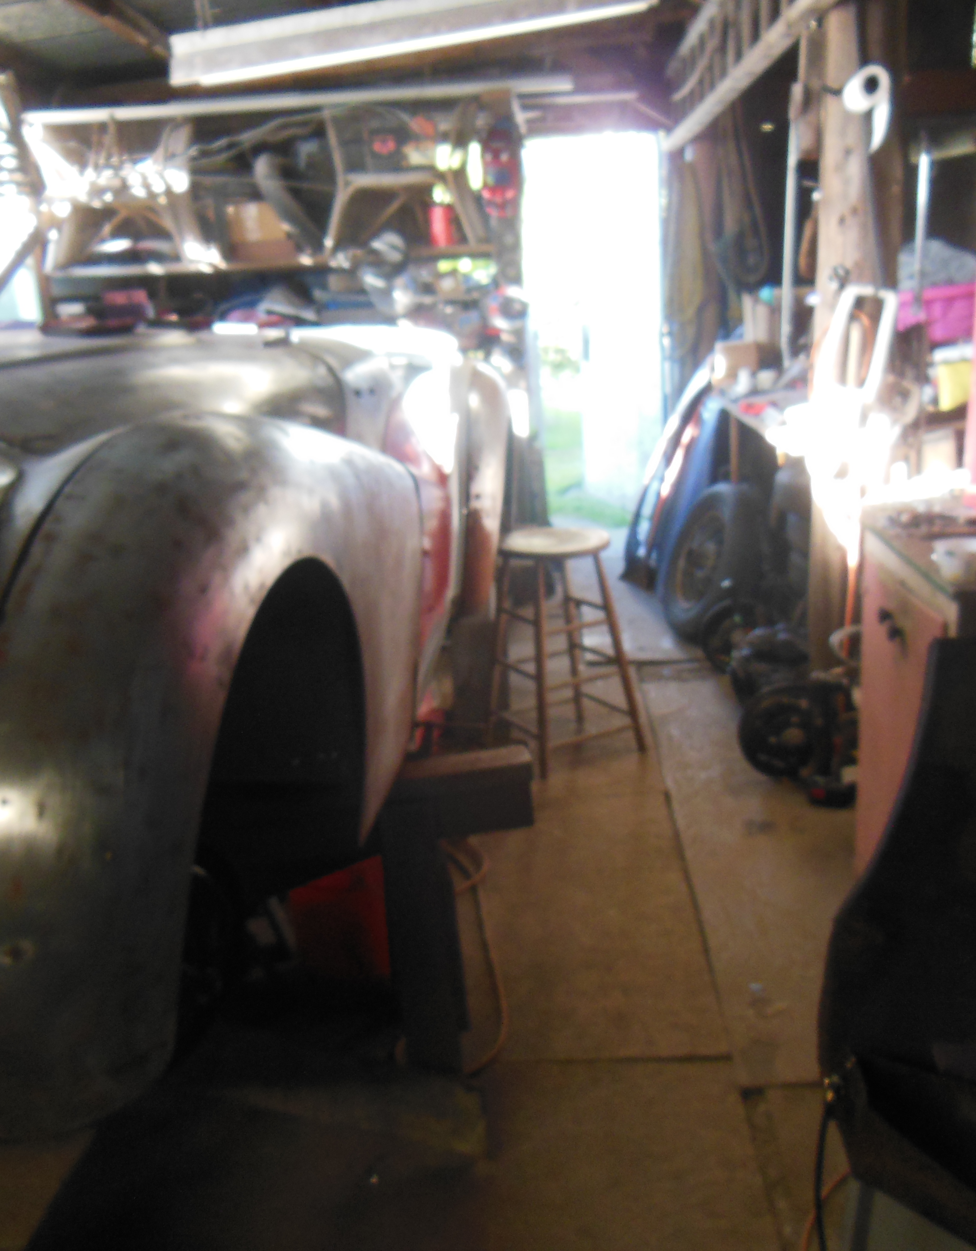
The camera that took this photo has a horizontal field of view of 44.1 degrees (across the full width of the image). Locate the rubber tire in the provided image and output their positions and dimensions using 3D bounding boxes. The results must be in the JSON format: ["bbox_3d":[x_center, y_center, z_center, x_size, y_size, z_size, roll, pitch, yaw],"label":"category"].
[{"bbox_3d":[0.899,-0.246,4.795,0.170,0.650,0.650,17,12,-13],"label":"rubber tire"}]

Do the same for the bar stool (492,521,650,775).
[{"bbox_3d":[0.218,0.064,3.684,0.377,0.662,0.377,-11,17,-27],"label":"bar stool"}]

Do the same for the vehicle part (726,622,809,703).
[{"bbox_3d":[0.968,0.107,4.177,0.300,0.230,0.280,-2,16,3],"label":"vehicle part"}]

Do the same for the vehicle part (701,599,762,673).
[{"bbox_3d":[0.903,0.032,4.384,0.270,0.270,0.160,-2,16,3],"label":"vehicle part"}]

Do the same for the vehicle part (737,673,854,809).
[{"bbox_3d":[0.874,0.298,3.399,0.320,0.290,0.280,-2,16,3],"label":"vehicle part"}]

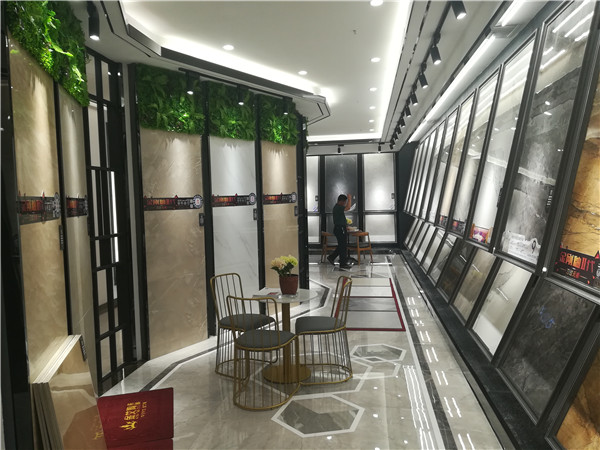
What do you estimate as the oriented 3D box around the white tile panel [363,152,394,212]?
[{"bbox_3d":[2.207,-1.208,12.510,0.830,1.620,0.050,-1,-4,9],"label":"white tile panel"}]

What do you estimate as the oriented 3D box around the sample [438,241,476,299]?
[{"bbox_3d":[2.248,0.625,6.474,0.050,0.900,0.910,23,7,6],"label":"sample"}]

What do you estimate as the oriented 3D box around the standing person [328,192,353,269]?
[{"bbox_3d":[0.937,0.125,10.428,0.560,1.680,0.500,-1,4,9],"label":"standing person"}]

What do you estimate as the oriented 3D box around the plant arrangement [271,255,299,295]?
[{"bbox_3d":[-0.147,0.472,4.277,0.245,0.352,0.210,-1,3,9],"label":"plant arrangement"}]

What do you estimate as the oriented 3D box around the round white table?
[{"bbox_3d":[-0.130,1.019,4.168,0.610,0.745,0.610,-1,4,0],"label":"round white table"}]

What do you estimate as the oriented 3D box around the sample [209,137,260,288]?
[{"bbox_3d":[-0.823,0.107,5.743,0.040,2.380,0.910,1,4,30],"label":"sample"}]

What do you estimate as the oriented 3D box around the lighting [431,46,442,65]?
[{"bbox_3d":[1.196,-1.494,3.950,0.066,0.155,0.066,-14,2,9],"label":"lighting"}]

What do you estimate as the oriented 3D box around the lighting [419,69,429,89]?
[{"bbox_3d":[1.202,-1.414,4.386,0.100,0.170,0.080,-1,4,9],"label":"lighting"}]

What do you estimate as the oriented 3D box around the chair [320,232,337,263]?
[{"bbox_3d":[0.822,0.557,11.209,0.520,0.770,0.520,-3,4,-16],"label":"chair"}]

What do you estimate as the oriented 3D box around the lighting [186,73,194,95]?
[{"bbox_3d":[-1.144,-1.478,4.707,0.066,0.200,0.066,2,5,43],"label":"lighting"}]

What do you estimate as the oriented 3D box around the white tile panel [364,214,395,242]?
[{"bbox_3d":[2.387,0.104,13.431,0.900,0.880,0.040,-1,-20,9],"label":"white tile panel"}]

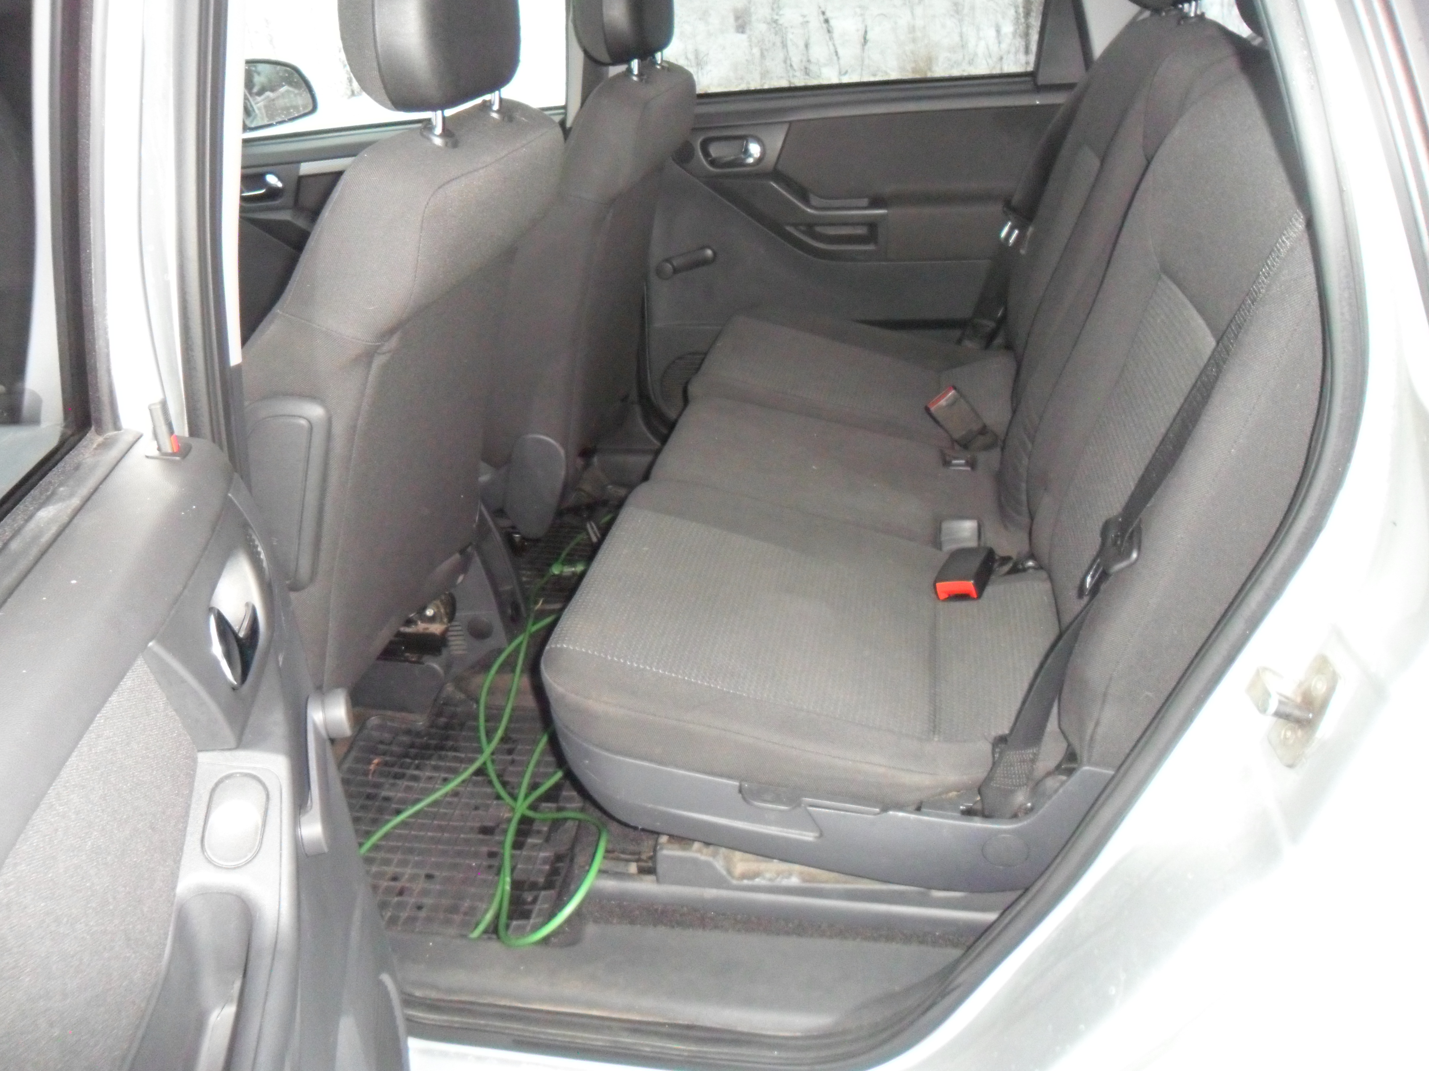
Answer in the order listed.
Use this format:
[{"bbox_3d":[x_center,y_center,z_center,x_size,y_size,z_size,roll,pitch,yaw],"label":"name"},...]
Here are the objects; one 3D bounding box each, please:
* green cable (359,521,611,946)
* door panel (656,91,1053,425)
[{"bbox_3d":[-0.210,0.152,1.539,0.310,0.110,0.930,2,29,9],"label":"green cable"},{"bbox_3d":[0.248,-0.508,2.084,0.810,0.640,0.110,2,29,9],"label":"door panel"}]

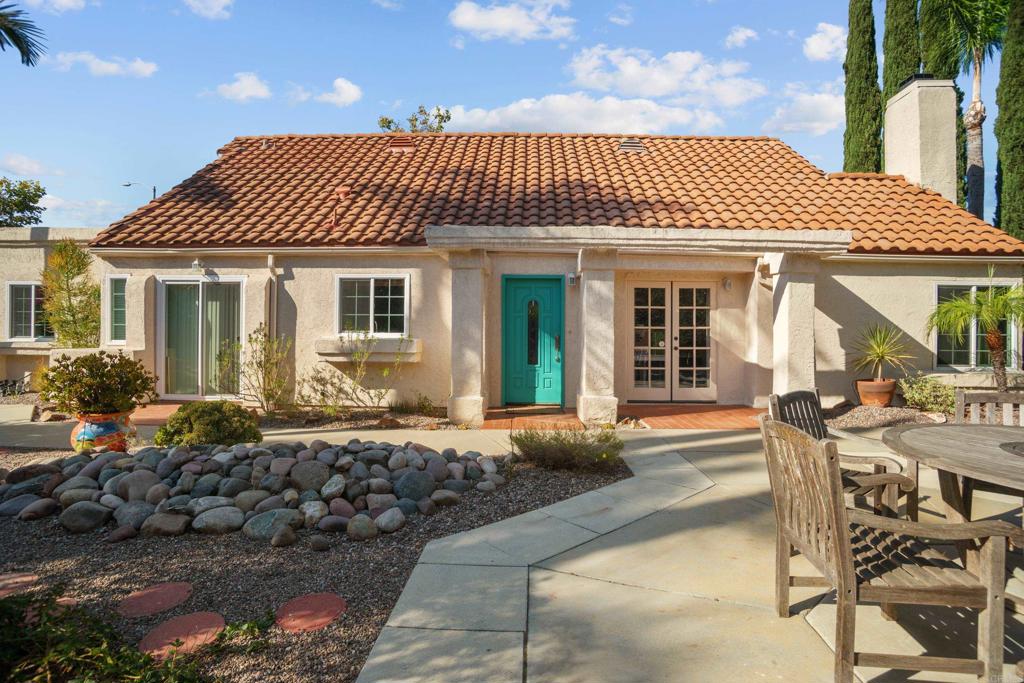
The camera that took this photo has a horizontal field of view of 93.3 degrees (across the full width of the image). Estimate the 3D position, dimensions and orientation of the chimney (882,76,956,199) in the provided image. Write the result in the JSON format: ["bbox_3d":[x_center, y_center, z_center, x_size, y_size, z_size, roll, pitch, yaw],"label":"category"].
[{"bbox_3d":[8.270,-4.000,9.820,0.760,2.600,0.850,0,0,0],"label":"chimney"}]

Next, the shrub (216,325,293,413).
[{"bbox_3d":[-3.840,0.420,7.200,1.050,1.330,0.800,0,0,0],"label":"shrub"}]

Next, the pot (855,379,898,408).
[{"bbox_3d":[5.420,0.775,7.170,0.490,0.400,0.490,0,0,0],"label":"pot"}]

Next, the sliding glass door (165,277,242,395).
[{"bbox_3d":[-4.960,-0.040,7.770,1.400,1.960,0.120,0,0,0],"label":"sliding glass door"}]

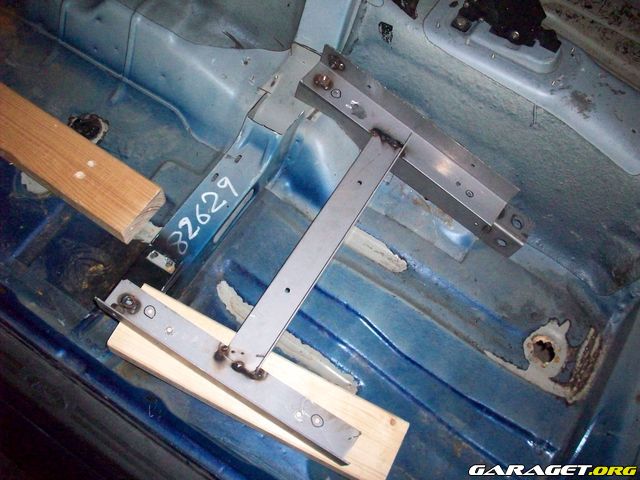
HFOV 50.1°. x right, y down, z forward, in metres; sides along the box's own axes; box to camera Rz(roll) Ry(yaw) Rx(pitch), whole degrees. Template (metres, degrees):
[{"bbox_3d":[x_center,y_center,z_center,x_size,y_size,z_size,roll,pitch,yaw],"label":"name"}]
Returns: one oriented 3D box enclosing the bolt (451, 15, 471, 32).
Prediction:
[{"bbox_3d":[0.236,-0.361,1.145,0.025,0.014,0.024,37,66,5],"label":"bolt"}]

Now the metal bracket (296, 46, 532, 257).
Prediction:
[{"bbox_3d":[0.168,-0.147,1.166,0.468,0.098,0.057,38,66,4],"label":"metal bracket"}]

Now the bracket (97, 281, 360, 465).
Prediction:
[{"bbox_3d":[-0.121,0.173,0.938,0.403,0.051,0.053,32,66,3],"label":"bracket"}]

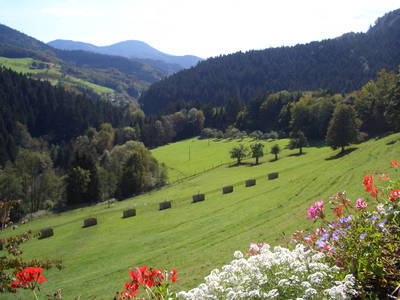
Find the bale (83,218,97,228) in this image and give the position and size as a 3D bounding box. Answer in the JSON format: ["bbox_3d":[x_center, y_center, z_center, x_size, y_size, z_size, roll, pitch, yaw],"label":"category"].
[{"bbox_3d":[-17.201,11.499,63.700,2.050,1.400,1.350,-3,5,-30],"label":"bale"}]

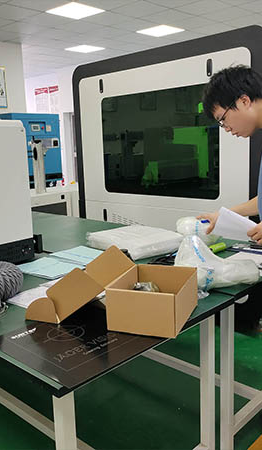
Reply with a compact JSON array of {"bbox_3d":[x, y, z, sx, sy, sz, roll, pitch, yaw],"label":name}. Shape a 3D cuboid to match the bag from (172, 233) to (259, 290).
[{"bbox_3d":[0.382,0.155,1.953,0.345,0.185,0.210,-4,10,-13],"label":"bag"}]

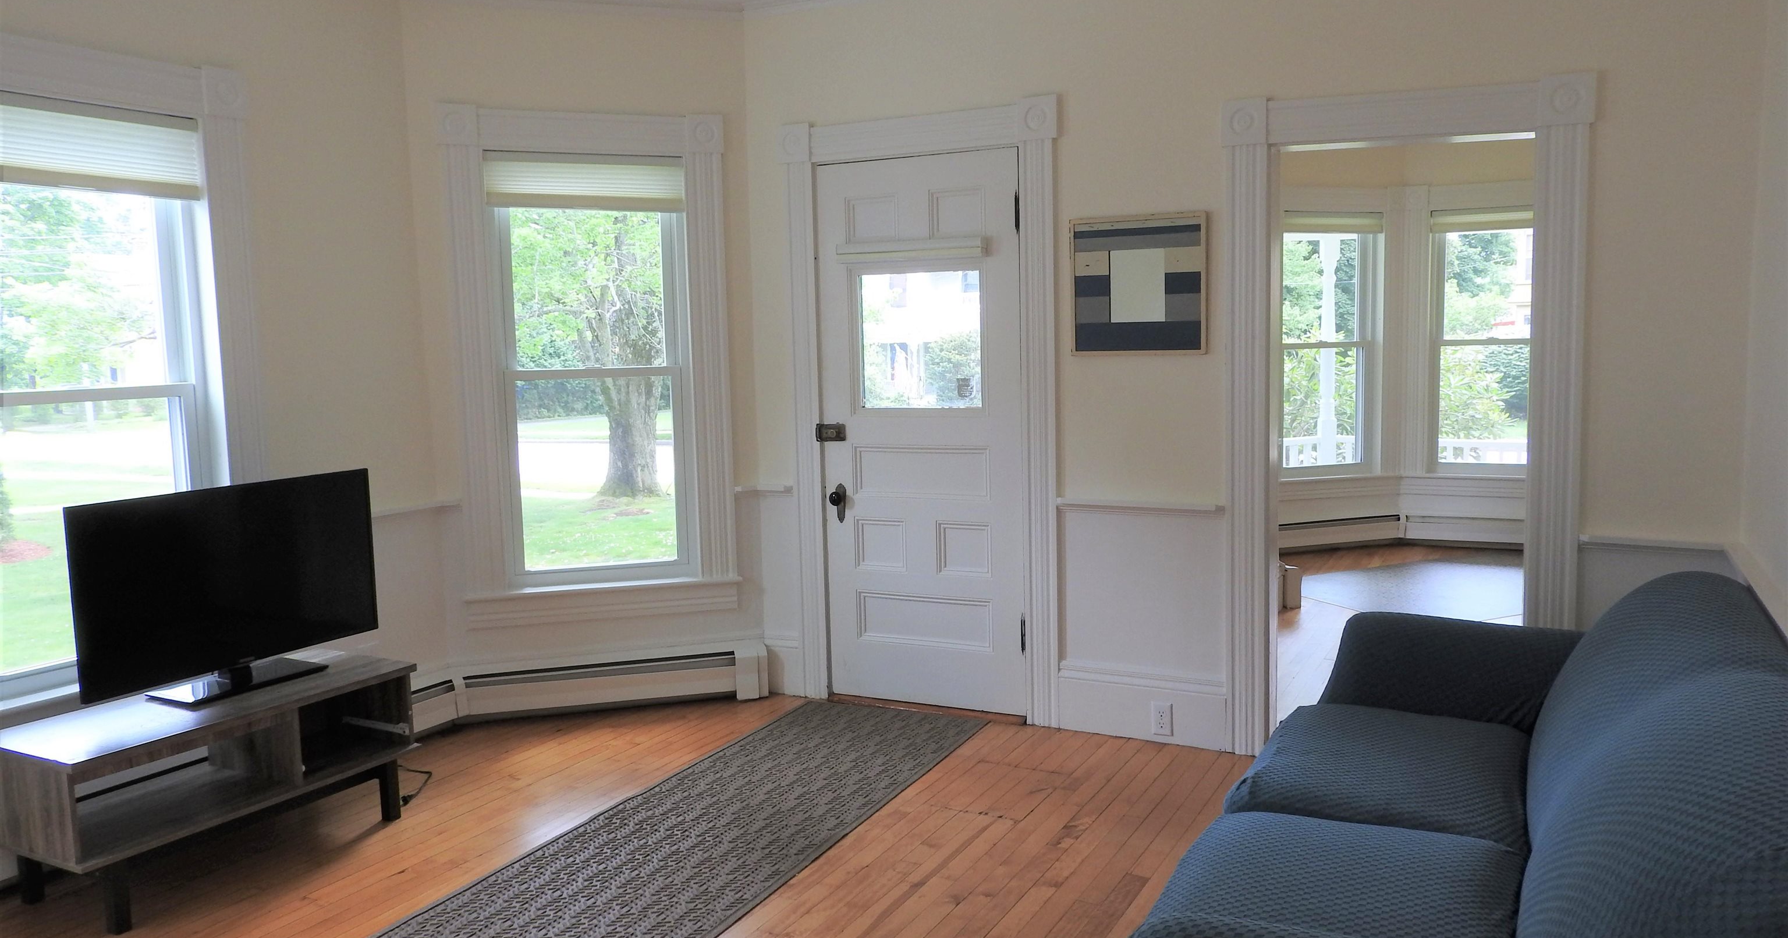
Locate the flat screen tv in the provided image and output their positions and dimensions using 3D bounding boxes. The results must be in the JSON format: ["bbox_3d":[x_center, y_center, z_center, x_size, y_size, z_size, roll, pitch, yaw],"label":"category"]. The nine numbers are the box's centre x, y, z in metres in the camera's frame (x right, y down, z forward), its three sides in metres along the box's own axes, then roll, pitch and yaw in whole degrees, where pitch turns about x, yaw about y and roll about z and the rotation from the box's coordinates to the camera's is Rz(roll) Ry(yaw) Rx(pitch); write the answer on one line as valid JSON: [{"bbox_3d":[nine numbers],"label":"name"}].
[{"bbox_3d":[-1.938,0.341,3.629,0.190,0.595,0.920,2,6,28],"label":"flat screen tv"}]

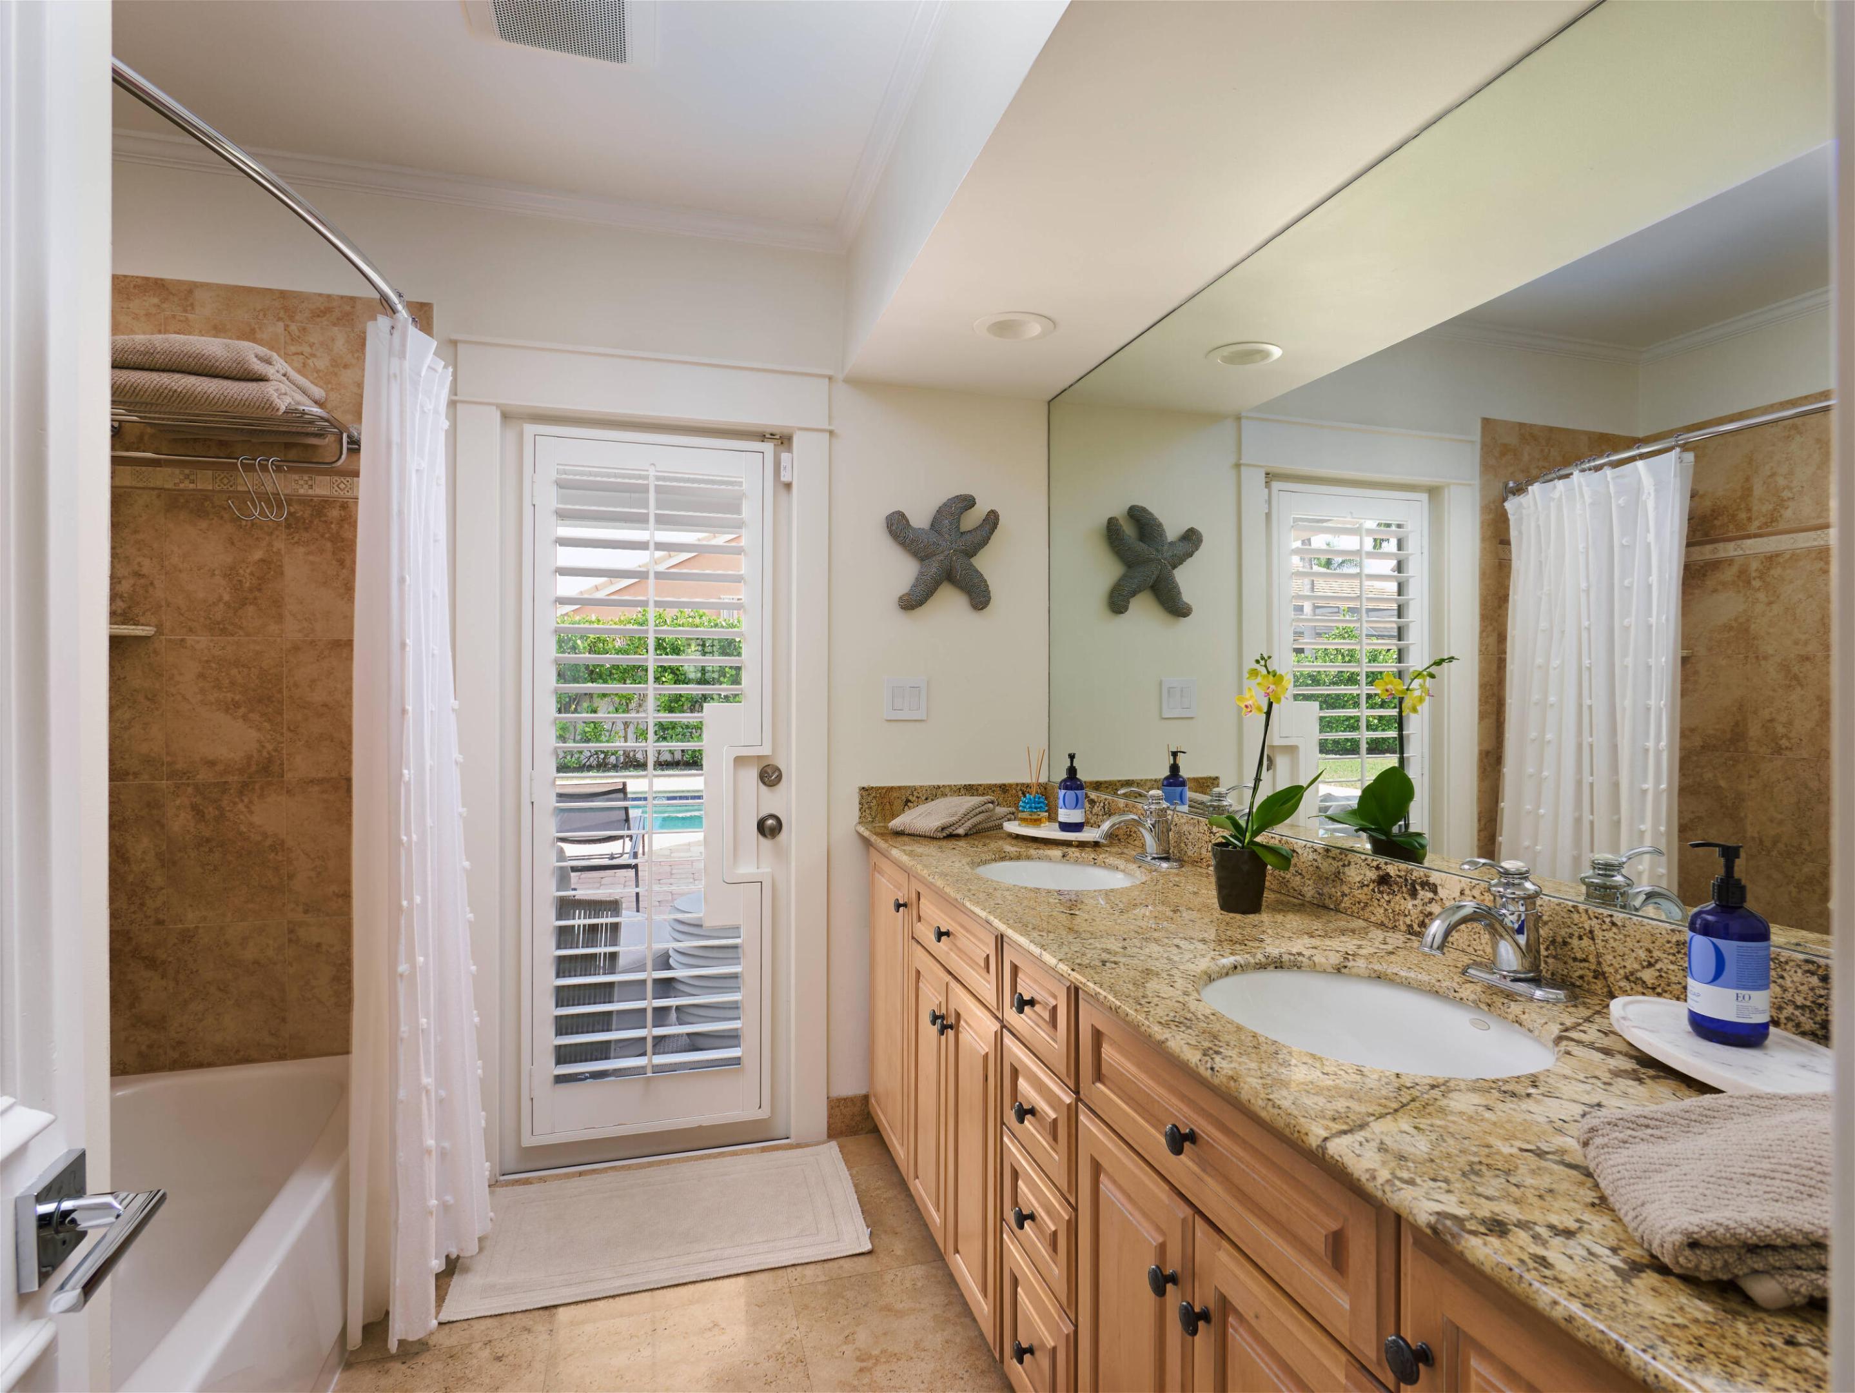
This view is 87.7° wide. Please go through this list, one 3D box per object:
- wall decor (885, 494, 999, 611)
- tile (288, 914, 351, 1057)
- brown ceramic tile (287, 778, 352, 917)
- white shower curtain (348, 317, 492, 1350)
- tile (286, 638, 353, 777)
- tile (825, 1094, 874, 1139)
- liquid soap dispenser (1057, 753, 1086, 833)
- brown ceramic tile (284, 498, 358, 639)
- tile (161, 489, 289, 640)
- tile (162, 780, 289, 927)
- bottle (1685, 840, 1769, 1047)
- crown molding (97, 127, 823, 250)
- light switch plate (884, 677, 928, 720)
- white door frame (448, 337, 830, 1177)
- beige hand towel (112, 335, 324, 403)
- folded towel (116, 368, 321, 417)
[{"bbox_3d":[0.045,-0.400,2.706,0.331,0.311,0.050,0,0,-16],"label":"wall decor"},{"bbox_3d":[-1.439,0.717,2.380,0.250,0.342,0.011,0,0,-16],"label":"tile"},{"bbox_3d":[-1.408,0.366,2.333,0.242,0.333,0.010,0,0,-16],"label":"brown ceramic tile"},{"bbox_3d":[-1.049,0.231,2.023,0.240,1.860,0.660,0,0,-16],"label":"white shower curtain"},{"bbox_3d":[-1.438,0.032,2.376,0.250,0.341,0.011,0,0,-16],"label":"tile"},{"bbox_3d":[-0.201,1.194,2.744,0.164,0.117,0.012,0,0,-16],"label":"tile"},{"bbox_3d":[0.352,0.236,2.350,0.064,0.189,0.068,0,0,9],"label":"liquid soap dispenser"},{"bbox_3d":[-1.410,-0.304,2.330,0.242,0.333,0.010,0,0,-16],"label":"brown ceramic tile"},{"bbox_3d":[-1.677,-0.313,2.304,0.252,0.348,0.011,0,0,-16],"label":"tile"},{"bbox_3d":[-1.644,0.365,2.268,0.242,0.333,0.010,0,0,-16],"label":"tile"},{"bbox_3d":[0.791,0.240,0.953,0.070,0.189,0.064,0,0,-7],"label":"bottle"},{"bbox_3d":[-1.088,-1.270,2.452,1.790,0.054,0.050,0,0,-16],"label":"crown molding"},{"bbox_3d":[-0.060,0.009,2.781,0.124,0.121,0.009,0,0,-16],"label":"light switch plate"},{"bbox_3d":[-0.750,0.171,2.626,0.975,2.165,0.120,0,0,-16],"label":"white door frame"},{"bbox_3d":[-1.611,-0.734,2.168,0.405,0.075,0.225,0,0,-16],"label":"beige hand towel"},{"bbox_3d":[-1.579,-0.653,2.142,0.370,0.085,0.240,0,0,-16],"label":"folded towel"}]

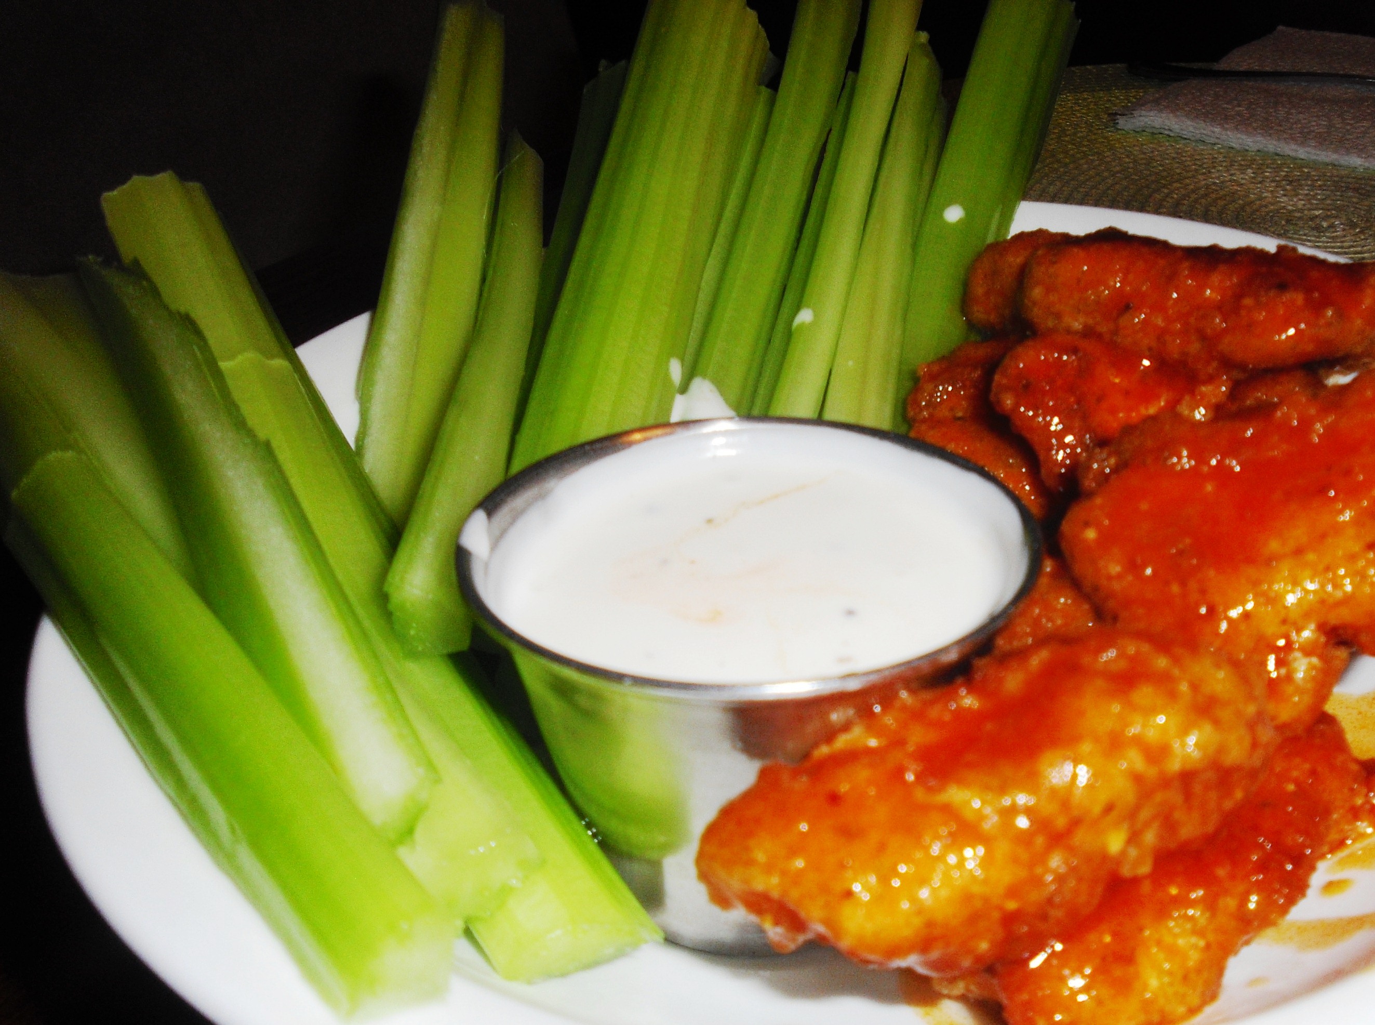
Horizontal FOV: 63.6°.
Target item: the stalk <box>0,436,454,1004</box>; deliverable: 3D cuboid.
[{"bbox_3d":[-0.064,0.024,0.145,0.099,0.011,0.013,38,30,31],"label":"stalk"}]

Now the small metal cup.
[{"bbox_3d":[0.007,0.022,0.133,0.062,0.045,0.062,-2,27,1],"label":"small metal cup"}]

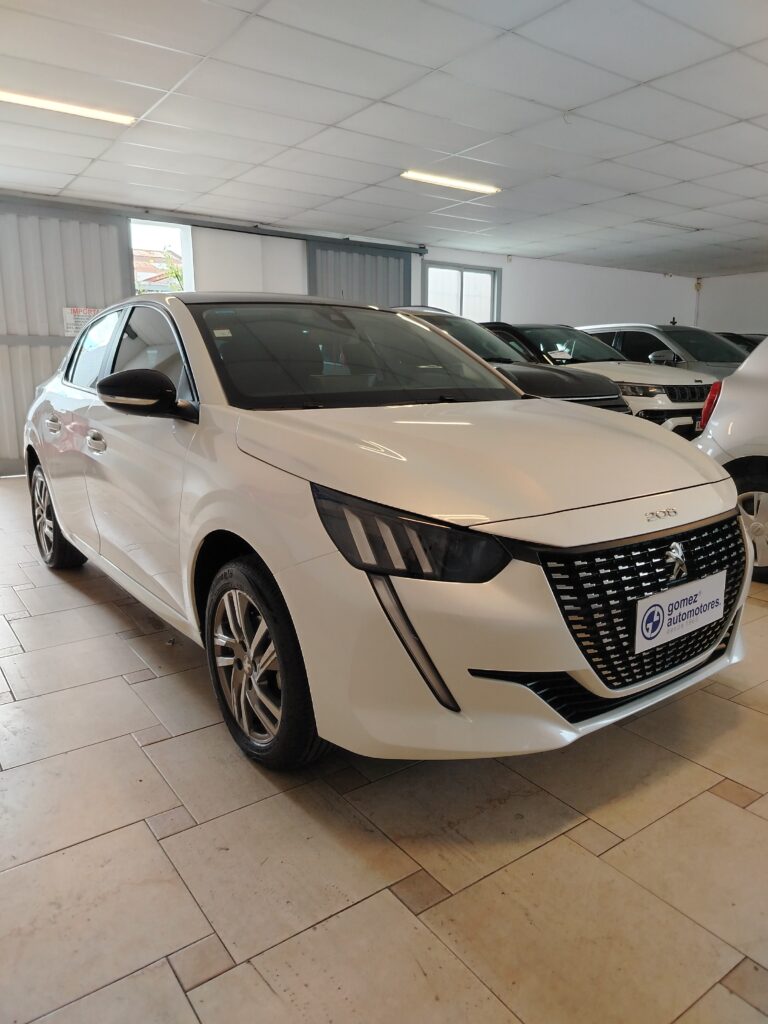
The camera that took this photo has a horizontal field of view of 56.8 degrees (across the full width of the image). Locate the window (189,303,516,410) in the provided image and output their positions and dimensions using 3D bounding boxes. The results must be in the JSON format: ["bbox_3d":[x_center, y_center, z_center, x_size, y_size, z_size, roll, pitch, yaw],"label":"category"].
[{"bbox_3d":[-0.124,-0.663,2.730,1.300,0.140,0.770,-9,45,-35],"label":"window"}]

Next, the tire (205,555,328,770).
[{"bbox_3d":[-0.306,0.395,1.903,0.200,0.620,0.620,-9,14,-35],"label":"tire"}]

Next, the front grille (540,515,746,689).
[{"bbox_3d":[0.698,0.222,1.765,0.830,0.355,0.150,-9,14,-35],"label":"front grille"}]

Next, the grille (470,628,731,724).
[{"bbox_3d":[0.679,0.372,1.823,1.100,0.170,0.180,-9,14,-35],"label":"grille"}]

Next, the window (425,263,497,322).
[{"bbox_3d":[1.199,-3.127,10.701,1.589,1.120,0.120,-8,14,-35],"label":"window"}]

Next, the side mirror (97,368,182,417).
[{"bbox_3d":[-0.728,-0.367,2.133,0.220,0.155,0.140,-9,14,-35],"label":"side mirror"}]

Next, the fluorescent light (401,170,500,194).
[{"bbox_3d":[0.658,-3.180,6.910,1.210,0.070,0.170,-8,14,-35],"label":"fluorescent light"}]

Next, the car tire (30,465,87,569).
[{"bbox_3d":[-1.802,0.018,3.918,0.200,0.620,0.620,-9,14,-35],"label":"car tire"}]

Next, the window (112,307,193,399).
[{"bbox_3d":[-0.815,-0.598,2.567,0.080,0.400,0.930,15,0,-37],"label":"window"}]

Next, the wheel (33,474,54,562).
[{"bbox_3d":[-1.812,0.019,3.910,0.170,0.450,0.450,-9,14,-35],"label":"wheel"}]

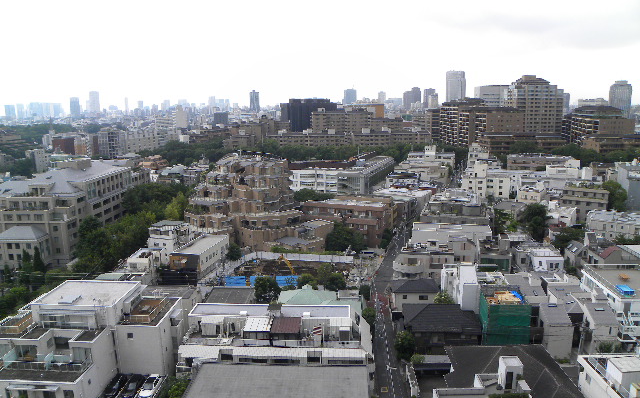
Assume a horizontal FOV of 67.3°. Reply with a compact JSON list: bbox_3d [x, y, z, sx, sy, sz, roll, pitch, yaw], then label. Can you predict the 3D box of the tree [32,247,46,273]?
[{"bbox_3d":[-69.762,14.891,119.661,2.500,7.100,2.500,-6,13,-29],"label":"tree"}]

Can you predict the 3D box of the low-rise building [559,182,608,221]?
[{"bbox_3d":[91.000,2.464,165.511,13.800,13.000,9.000,8,13,34],"label":"low-rise building"}]

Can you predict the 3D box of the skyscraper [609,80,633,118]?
[{"bbox_3d":[525.109,-158.093,844.765,34.000,96.000,33.000,7,13,31],"label":"skyscraper"}]

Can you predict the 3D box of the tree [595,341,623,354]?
[{"bbox_3d":[48.587,24.993,80.676,3.800,2.800,3.000,0,11,0],"label":"tree"}]

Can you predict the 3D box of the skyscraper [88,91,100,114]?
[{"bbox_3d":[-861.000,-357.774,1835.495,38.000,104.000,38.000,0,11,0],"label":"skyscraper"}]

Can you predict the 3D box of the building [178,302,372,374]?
[{"bbox_3d":[-6.000,22.203,72.052,27.000,9.700,11.500,0,11,2],"label":"building"}]

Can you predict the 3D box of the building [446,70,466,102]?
[{"bbox_3d":[305.974,-222.382,1077.521,38.000,124.000,38.000,3,11,15],"label":"building"}]

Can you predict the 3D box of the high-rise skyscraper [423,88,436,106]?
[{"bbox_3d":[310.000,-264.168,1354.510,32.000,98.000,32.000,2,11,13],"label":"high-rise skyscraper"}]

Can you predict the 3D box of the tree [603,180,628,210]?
[{"bbox_3d":[112.856,-0.628,183.276,8.500,13.600,8.500,0,11,0],"label":"tree"}]

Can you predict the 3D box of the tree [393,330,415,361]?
[{"bbox_3d":[13.728,23.458,77.363,3.100,4.700,3.100,0,10,0],"label":"tree"}]

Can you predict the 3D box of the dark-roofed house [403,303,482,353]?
[{"bbox_3d":[20.200,21.513,82.199,12.000,7.300,11.000,0,11,2],"label":"dark-roofed house"}]

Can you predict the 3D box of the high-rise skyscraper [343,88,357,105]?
[{"bbox_3d":[114.374,-370.584,1863.722,46.000,104.000,40.000,0,11,0],"label":"high-rise skyscraper"}]

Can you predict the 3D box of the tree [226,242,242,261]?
[{"bbox_3d":[-22.705,13.842,127.653,4.000,5.300,4.000,0,10,0],"label":"tree"}]

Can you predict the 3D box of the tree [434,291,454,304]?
[{"bbox_3d":[23.400,20.591,90.879,3.700,5.900,3.700,0,11,2],"label":"tree"}]

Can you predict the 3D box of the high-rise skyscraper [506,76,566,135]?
[{"bbox_3d":[174.577,-74.325,391.231,36.000,50.000,26.000,0,11,0],"label":"high-rise skyscraper"}]

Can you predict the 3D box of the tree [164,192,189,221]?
[{"bbox_3d":[-49.750,4.086,166.652,7.500,12.800,7.500,0,11,0],"label":"tree"}]

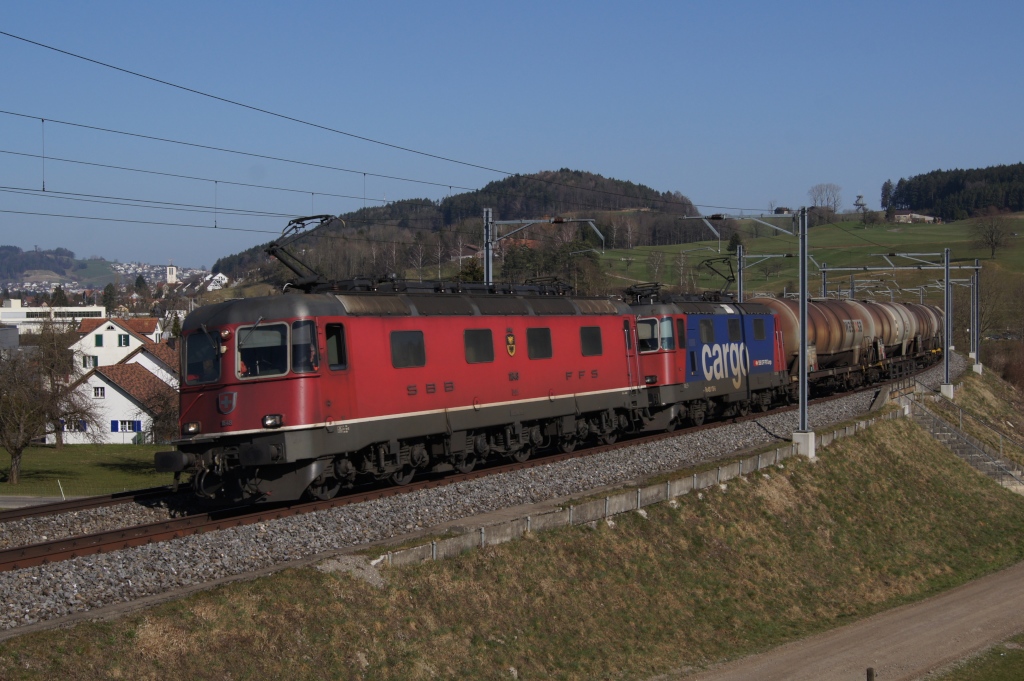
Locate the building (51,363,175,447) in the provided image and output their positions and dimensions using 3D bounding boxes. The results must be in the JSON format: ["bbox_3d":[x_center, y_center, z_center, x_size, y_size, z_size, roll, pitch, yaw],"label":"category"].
[{"bbox_3d":[-36.950,5.738,139.362,10.300,7.000,13.500,0,1,0],"label":"building"}]

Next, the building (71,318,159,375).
[{"bbox_3d":[-48.400,2.586,182.566,10.000,10.700,11.000,0,1,0],"label":"building"}]

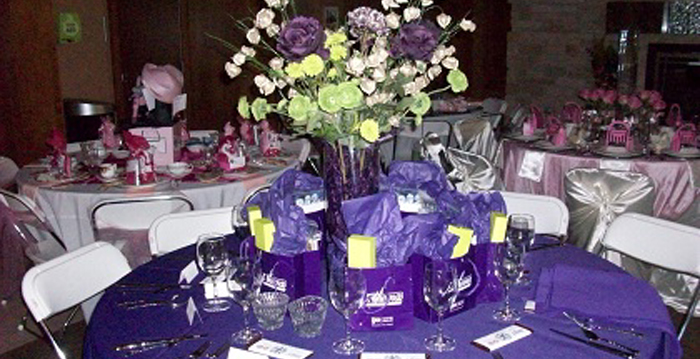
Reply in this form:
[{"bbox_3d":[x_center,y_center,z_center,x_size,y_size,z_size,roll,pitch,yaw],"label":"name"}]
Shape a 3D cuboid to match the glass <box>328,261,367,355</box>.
[{"bbox_3d":[-0.006,0.281,1.518,0.083,0.200,0.083,-1,11,0],"label":"glass"}]

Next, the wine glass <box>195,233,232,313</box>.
[{"bbox_3d":[-0.357,0.247,1.818,0.090,0.186,0.090,-1,12,0],"label":"wine glass"}]

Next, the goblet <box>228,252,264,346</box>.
[{"bbox_3d":[-0.242,0.274,1.578,0.081,0.200,0.081,-1,11,0],"label":"goblet"}]

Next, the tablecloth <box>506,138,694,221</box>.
[{"bbox_3d":[1.813,0.124,4.575,1.580,0.750,1.580,-1,12,0],"label":"tablecloth"}]

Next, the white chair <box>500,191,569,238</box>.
[{"bbox_3d":[0.623,0.478,2.894,0.450,0.780,0.470,6,13,30],"label":"white chair"}]

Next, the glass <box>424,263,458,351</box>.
[{"bbox_3d":[0.202,0.279,1.525,0.081,0.194,0.081,-1,11,0],"label":"glass"}]

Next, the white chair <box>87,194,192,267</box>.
[{"bbox_3d":[-0.936,0.423,3.256,0.450,0.780,0.480,-4,11,-14],"label":"white chair"}]

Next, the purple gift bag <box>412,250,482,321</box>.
[{"bbox_3d":[0.238,0.257,1.756,0.152,0.165,0.074,-11,15,-41],"label":"purple gift bag"}]

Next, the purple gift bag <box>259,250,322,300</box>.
[{"bbox_3d":[-0.163,0.251,1.796,0.085,0.158,0.140,-11,15,-41],"label":"purple gift bag"}]

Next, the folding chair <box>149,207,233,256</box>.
[{"bbox_3d":[-0.487,0.534,2.740,0.450,0.780,0.470,-8,13,-29],"label":"folding chair"}]

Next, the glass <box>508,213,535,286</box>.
[{"bbox_3d":[0.483,0.194,1.943,0.076,0.192,0.076,-1,11,0],"label":"glass"}]

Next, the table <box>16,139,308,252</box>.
[{"bbox_3d":[-1.084,0.278,4.114,1.580,0.760,1.580,-1,12,0],"label":"table"}]

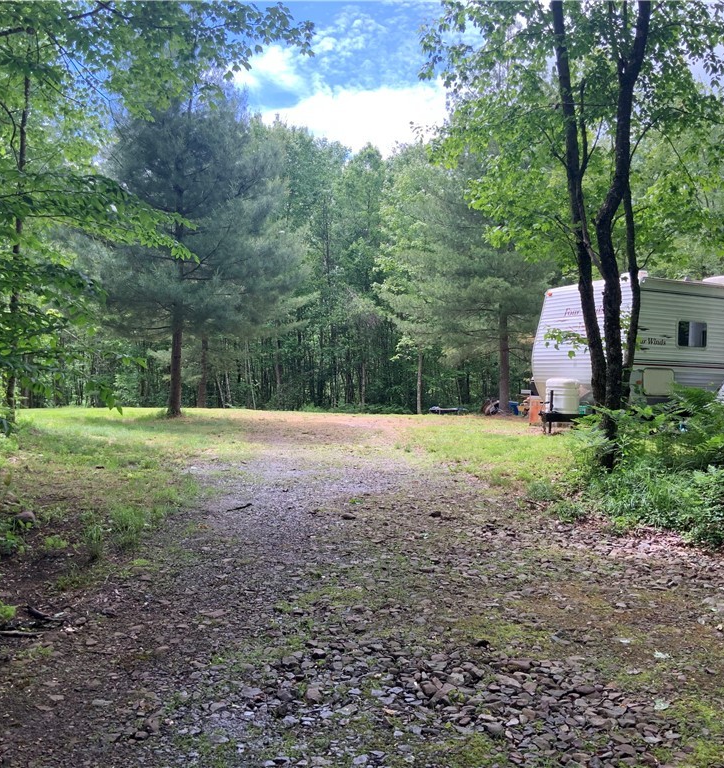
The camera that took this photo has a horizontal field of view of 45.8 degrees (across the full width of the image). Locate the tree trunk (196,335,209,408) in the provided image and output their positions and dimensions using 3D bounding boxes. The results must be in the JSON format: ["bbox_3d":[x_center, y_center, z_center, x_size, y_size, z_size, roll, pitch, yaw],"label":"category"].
[{"bbox_3d":[-5.299,-0.382,28.500,0.340,2.390,0.340,0,1,0],"label":"tree trunk"}]

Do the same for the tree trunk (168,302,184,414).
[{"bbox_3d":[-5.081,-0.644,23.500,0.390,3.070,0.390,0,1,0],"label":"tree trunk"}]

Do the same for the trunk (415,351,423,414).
[{"bbox_3d":[1.745,-0.046,26.500,0.210,1.980,0.210,0,1,0],"label":"trunk"}]

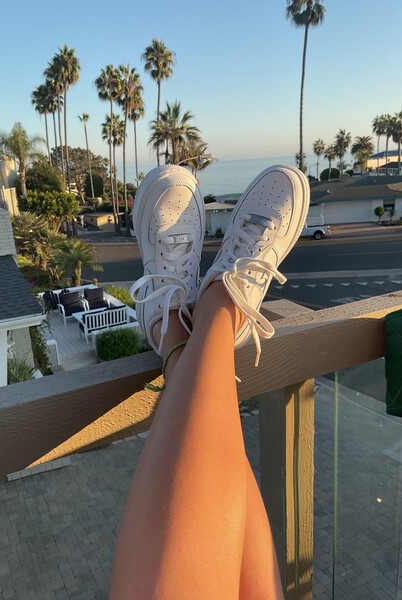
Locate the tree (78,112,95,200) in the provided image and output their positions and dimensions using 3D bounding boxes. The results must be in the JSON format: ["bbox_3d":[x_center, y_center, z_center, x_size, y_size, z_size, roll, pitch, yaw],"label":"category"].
[{"bbox_3d":[-17.687,-22.380,79.805,2.327,13.908,2.327,-3,15,0],"label":"tree"}]

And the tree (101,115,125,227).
[{"bbox_3d":[-8.724,-12.636,51.596,2.300,12.078,2.300,-3,15,0],"label":"tree"}]

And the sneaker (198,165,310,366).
[{"bbox_3d":[0.070,-0.076,0.708,0.104,0.290,0.115,20,-5,17],"label":"sneaker"}]

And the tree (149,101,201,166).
[{"bbox_3d":[-2.455,-14.103,53.776,5.172,13.529,5.172,-3,15,0],"label":"tree"}]

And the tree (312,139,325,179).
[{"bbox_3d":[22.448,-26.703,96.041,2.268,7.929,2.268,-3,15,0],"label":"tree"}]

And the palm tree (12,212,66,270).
[{"bbox_3d":[-7.310,-2.477,22.895,2.500,2.989,2.500,-3,15,0],"label":"palm tree"}]

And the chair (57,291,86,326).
[{"bbox_3d":[-4.031,0.236,15.779,0.720,0.850,0.800,-11,17,-25],"label":"chair"}]

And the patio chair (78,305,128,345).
[{"bbox_3d":[-2.872,0.677,14.701,1.220,0.860,0.700,-12,17,-28],"label":"patio chair"}]

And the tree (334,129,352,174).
[{"bbox_3d":[23.076,-22.169,81.406,2.900,10.642,2.900,-3,15,0],"label":"tree"}]

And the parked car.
[{"bbox_3d":[7.911,-5.741,40.808,4.900,1.660,1.750,-4,15,-4],"label":"parked car"}]

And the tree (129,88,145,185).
[{"bbox_3d":[-7.538,-16.570,60.150,2.200,16.268,2.200,-3,15,0],"label":"tree"}]

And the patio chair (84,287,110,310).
[{"bbox_3d":[-3.351,0.094,16.158,0.720,0.850,0.800,-11,17,-25],"label":"patio chair"}]

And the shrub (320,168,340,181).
[{"bbox_3d":[21.969,-21.202,85.280,3.382,2.145,3.382,-3,15,0],"label":"shrub"}]

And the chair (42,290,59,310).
[{"bbox_3d":[-4.887,0.050,16.600,0.720,0.820,0.680,-11,17,-25],"label":"chair"}]

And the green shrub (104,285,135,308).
[{"bbox_3d":[-2.594,-0.016,16.200,0.900,0.800,2.000,-11,17,-25],"label":"green shrub"}]

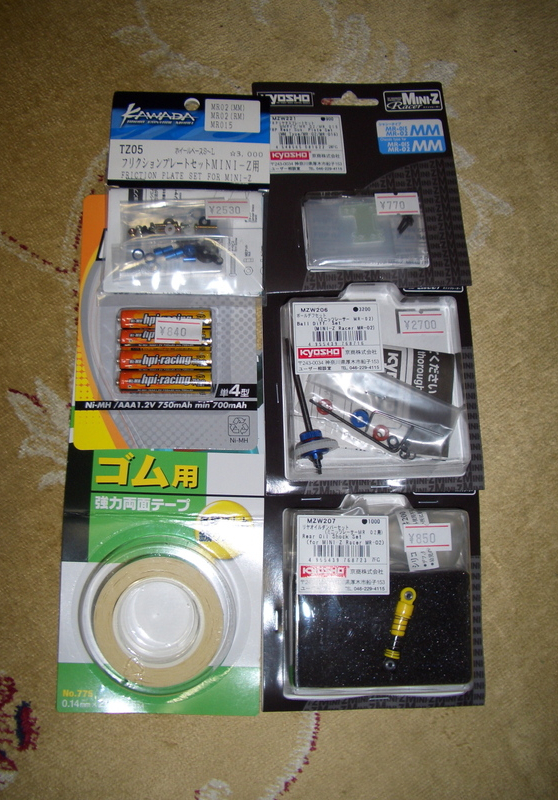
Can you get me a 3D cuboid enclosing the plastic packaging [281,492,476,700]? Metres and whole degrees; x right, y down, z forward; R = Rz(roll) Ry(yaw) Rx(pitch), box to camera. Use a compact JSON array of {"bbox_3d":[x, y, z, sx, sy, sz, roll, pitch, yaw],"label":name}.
[{"bbox_3d":[0.045,0.088,0.367,0.084,0.018,0.091,2,79,-5],"label":"plastic packaging"}]

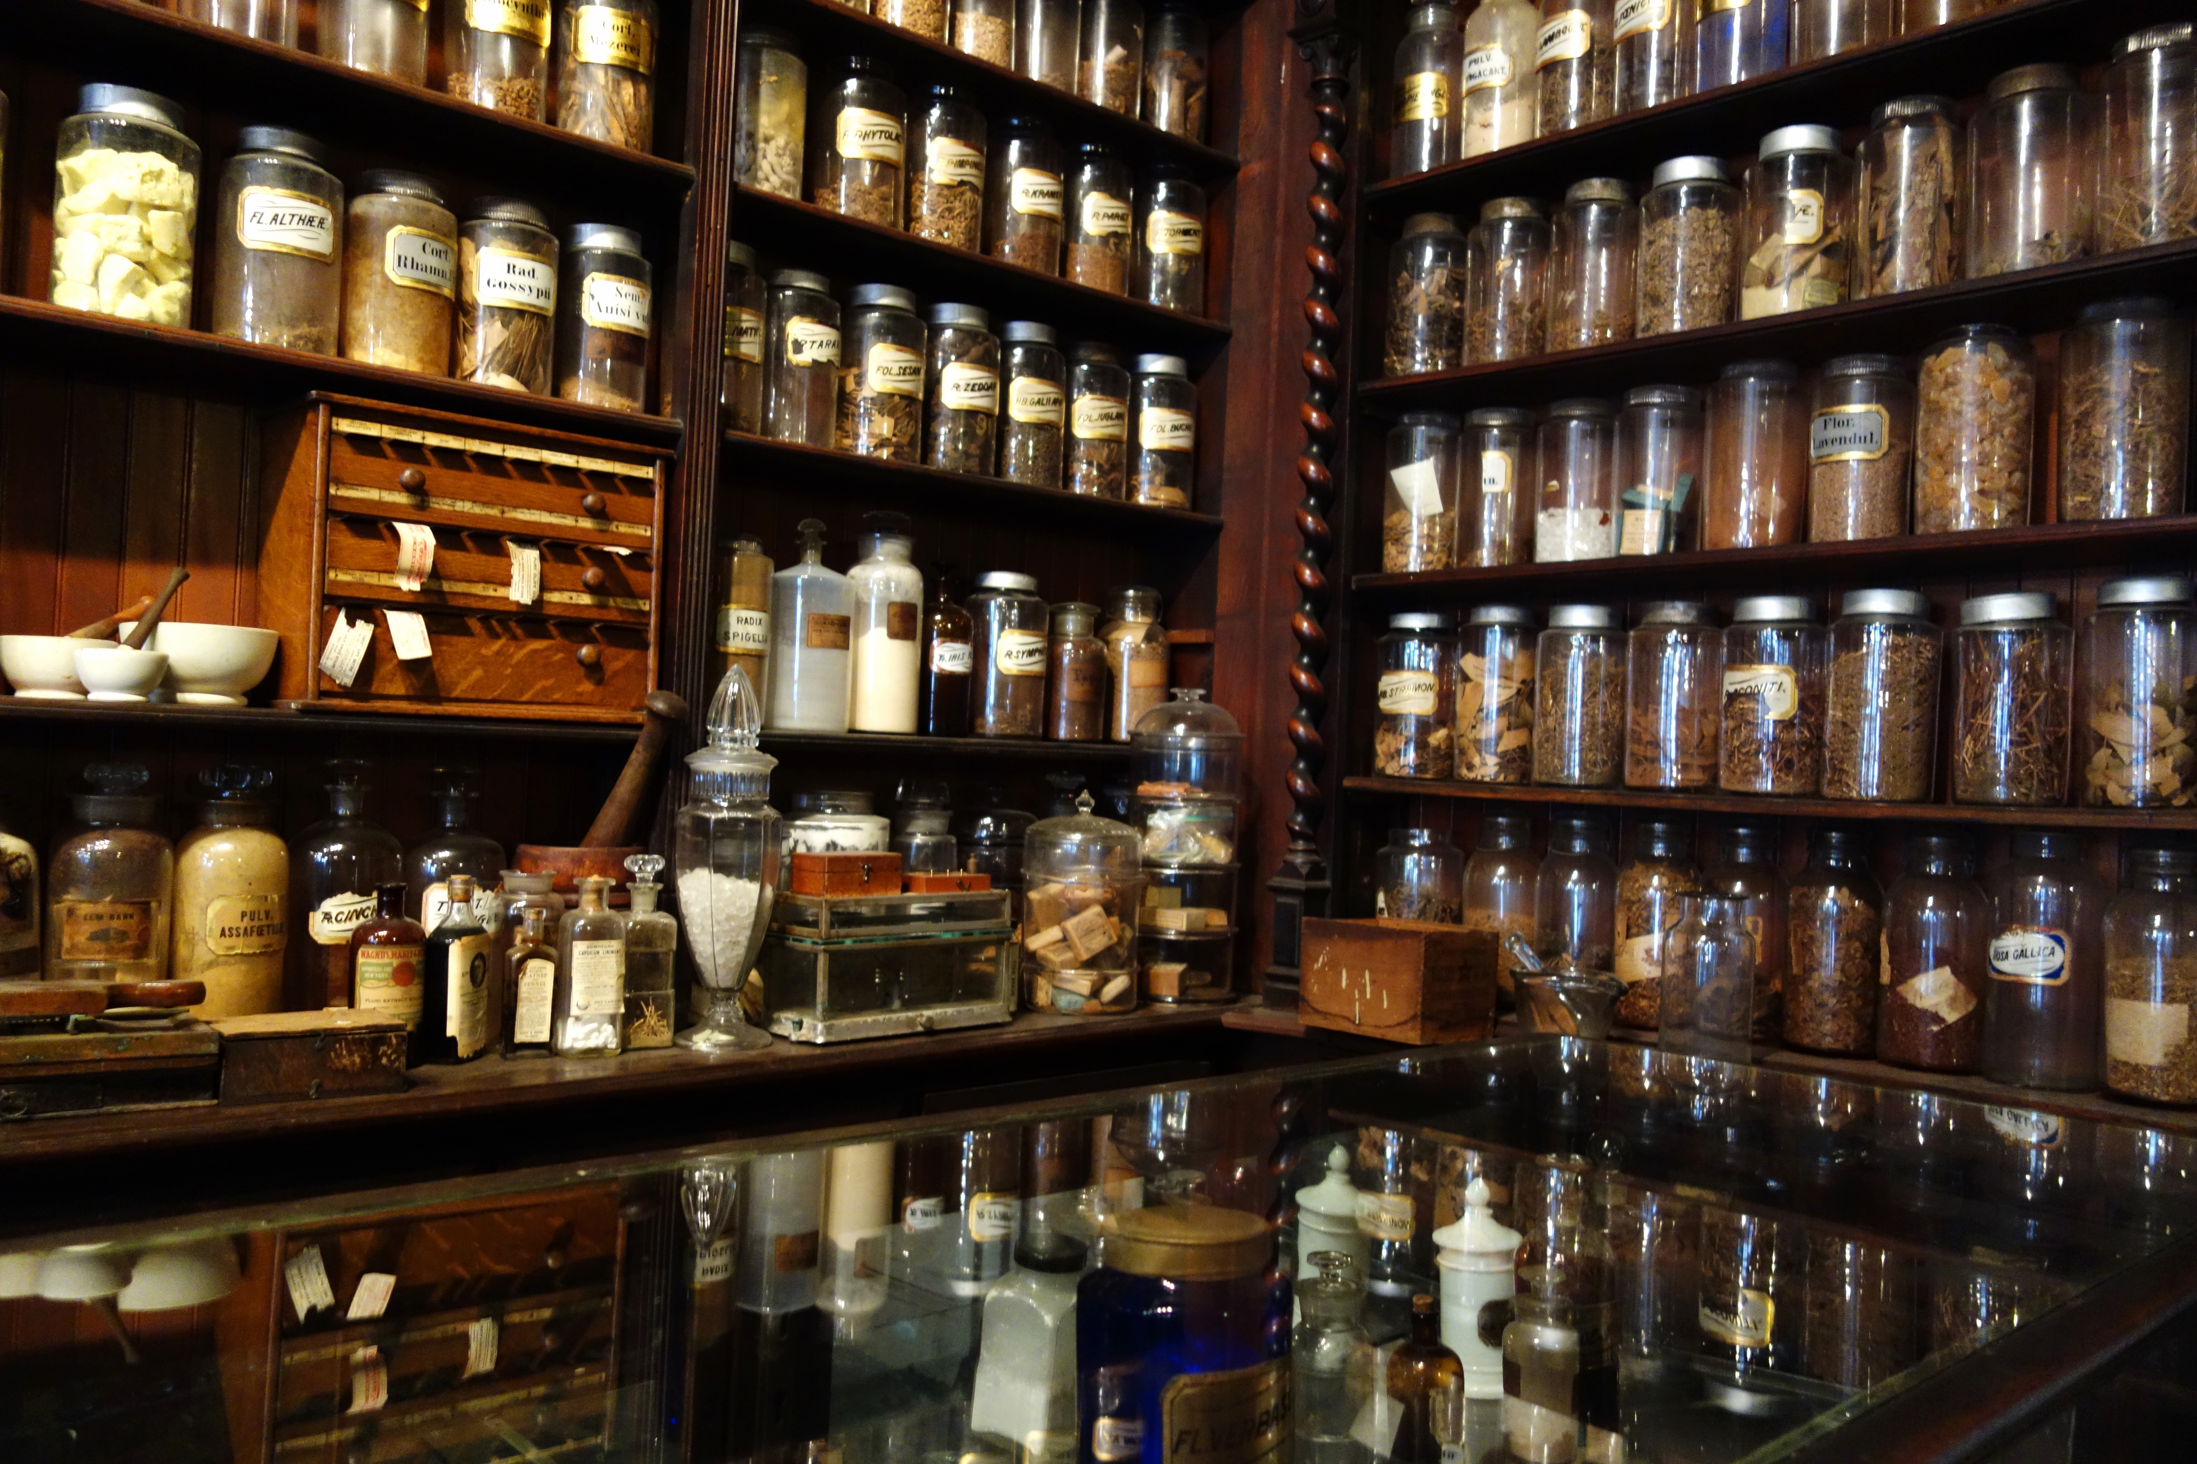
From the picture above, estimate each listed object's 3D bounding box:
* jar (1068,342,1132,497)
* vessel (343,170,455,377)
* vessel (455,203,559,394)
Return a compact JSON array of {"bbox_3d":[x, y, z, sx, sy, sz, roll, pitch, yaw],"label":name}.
[{"bbox_3d":[0.004,-0.515,2.893,0.100,0.271,0.100,2,-1,0],"label":"jar"},{"bbox_3d":[-0.872,-0.558,2.134,0.123,0.253,0.123,2,-1,32],"label":"vessel"},{"bbox_3d":[-0.713,-0.517,2.065,0.105,0.231,0.105,3,-1,-42],"label":"vessel"}]

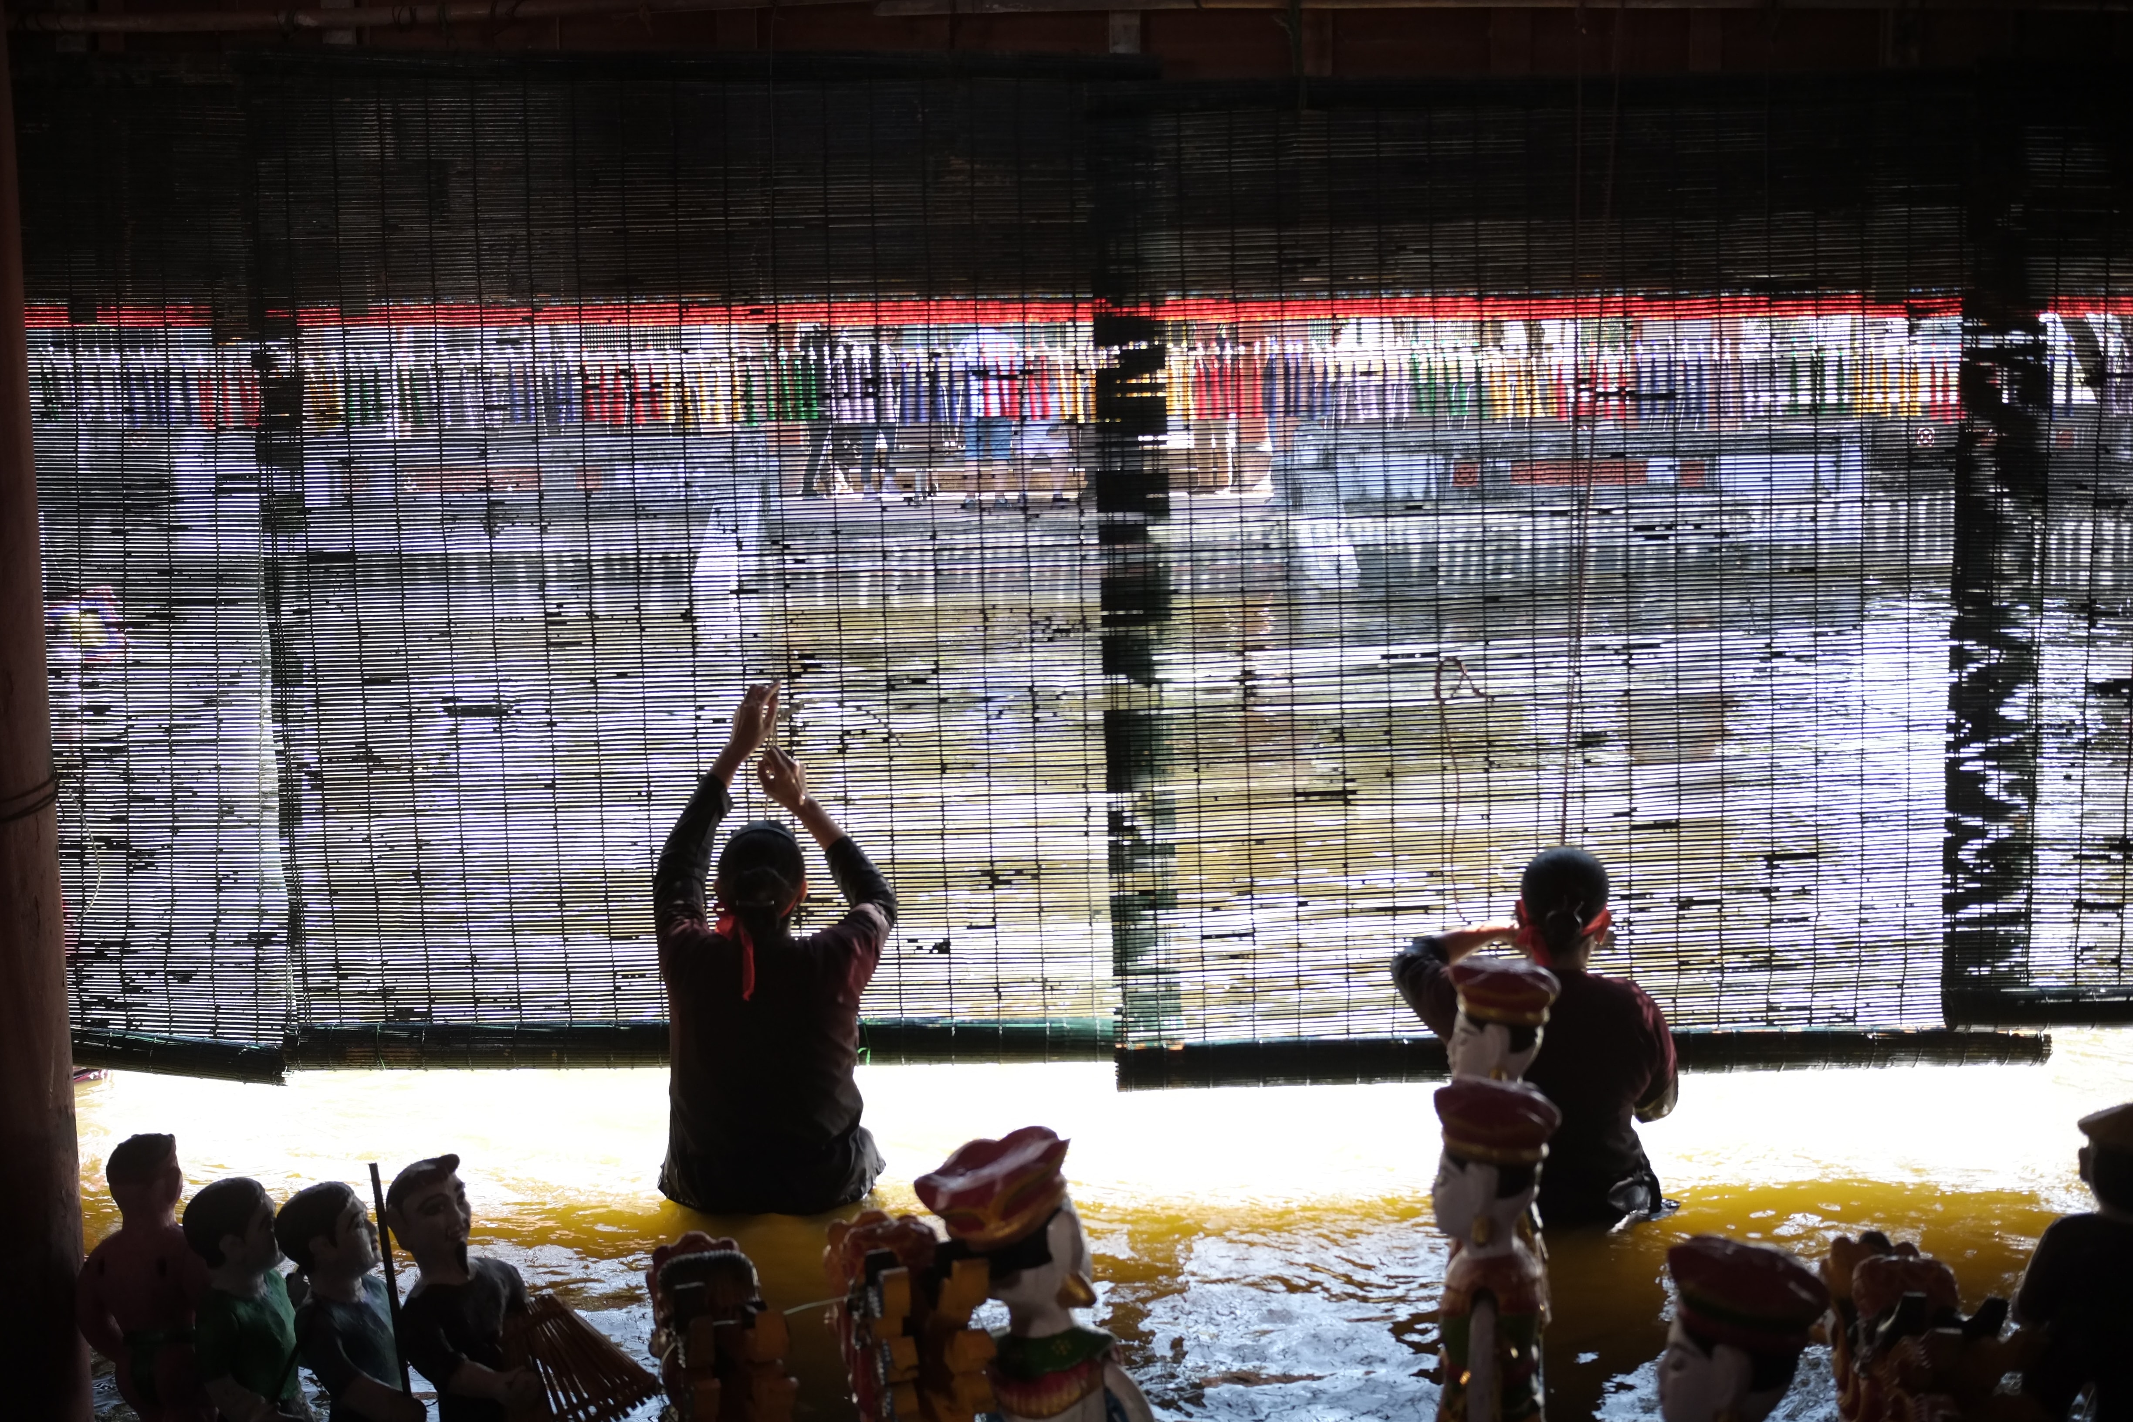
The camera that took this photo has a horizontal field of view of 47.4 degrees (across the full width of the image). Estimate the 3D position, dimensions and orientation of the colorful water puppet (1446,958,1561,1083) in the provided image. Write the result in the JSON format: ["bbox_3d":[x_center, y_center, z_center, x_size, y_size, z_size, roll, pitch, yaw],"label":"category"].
[{"bbox_3d":[0.517,0.554,2.877,0.160,0.520,0.180,0,6,12],"label":"colorful water puppet"}]

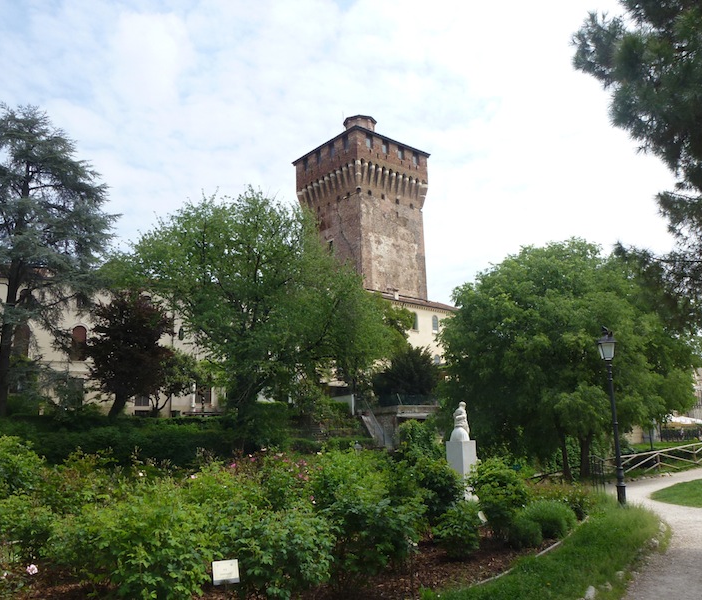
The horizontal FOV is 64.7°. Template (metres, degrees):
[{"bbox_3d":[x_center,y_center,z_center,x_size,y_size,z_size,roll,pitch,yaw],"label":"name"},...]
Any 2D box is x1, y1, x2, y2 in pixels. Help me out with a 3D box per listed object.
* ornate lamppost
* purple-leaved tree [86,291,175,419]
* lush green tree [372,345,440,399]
[{"bbox_3d":[5.469,2.385,11.600,0.390,3.600,0.390,-1,-10,0],"label":"ornate lamppost"},{"bbox_3d":[-11.925,2.954,30.000,4.420,7.070,4.200,-1,-10,0],"label":"purple-leaved tree"},{"bbox_3d":[3.046,4.093,31.000,3.790,3.220,3.600,-1,-10,0],"label":"lush green tree"}]

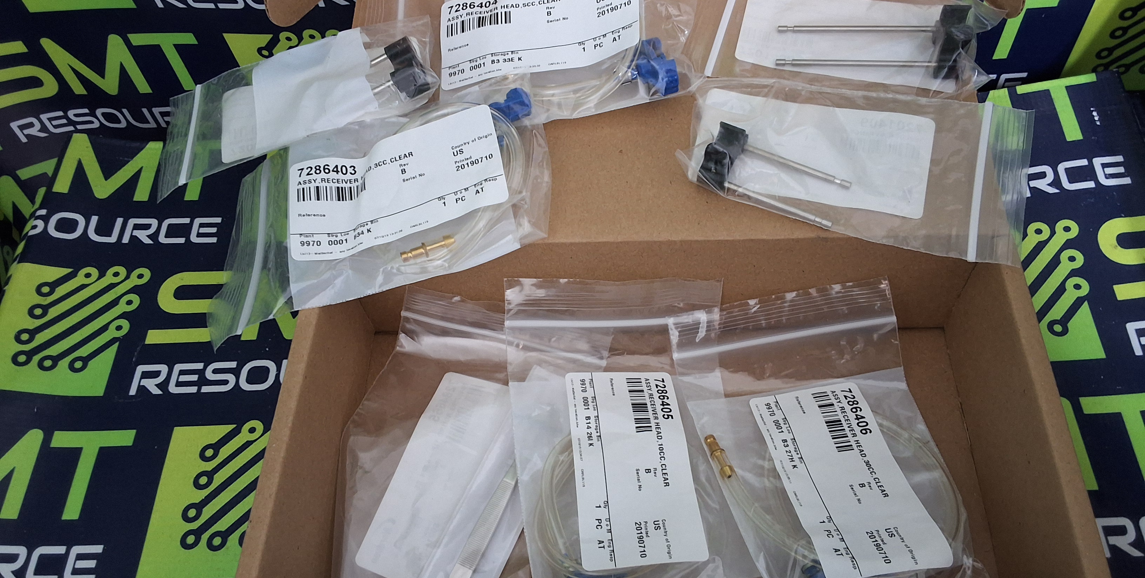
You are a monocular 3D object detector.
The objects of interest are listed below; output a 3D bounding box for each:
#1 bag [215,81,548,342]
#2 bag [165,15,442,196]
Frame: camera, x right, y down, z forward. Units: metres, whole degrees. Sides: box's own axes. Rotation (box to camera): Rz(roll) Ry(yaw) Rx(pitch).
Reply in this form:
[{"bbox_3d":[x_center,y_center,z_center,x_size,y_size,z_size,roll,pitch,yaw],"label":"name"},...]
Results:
[{"bbox_3d":[-0.089,-0.040,0.410,0.165,0.035,0.102,-14,58,12],"label":"bag"},{"bbox_3d":[-0.126,-0.085,0.419,0.131,0.032,0.070,-17,52,6],"label":"bag"}]

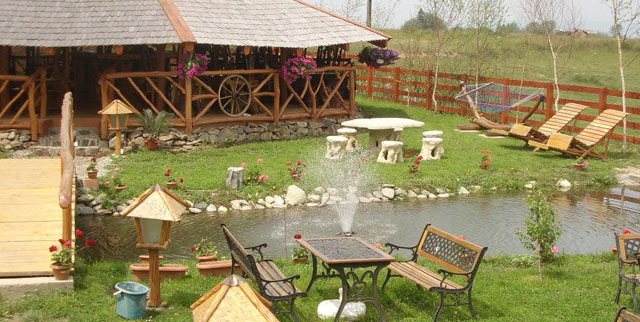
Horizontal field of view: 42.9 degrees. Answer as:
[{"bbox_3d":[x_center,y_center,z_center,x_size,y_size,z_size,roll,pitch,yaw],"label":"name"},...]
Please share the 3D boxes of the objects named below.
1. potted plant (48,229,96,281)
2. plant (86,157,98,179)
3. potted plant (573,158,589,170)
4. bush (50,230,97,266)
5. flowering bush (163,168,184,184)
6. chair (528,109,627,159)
[{"bbox_3d":[-2.900,1.103,9.493,0.500,0.570,0.420,1,8,0],"label":"potted plant"},{"bbox_3d":[-4.186,0.138,14.969,0.220,0.400,0.220,1,8,0],"label":"plant"},{"bbox_3d":[5.128,0.049,16.000,0.290,0.210,0.280,1,8,0],"label":"potted plant"},{"bbox_3d":[-2.894,1.009,9.493,0.500,0.410,0.420,1,8,0],"label":"bush"},{"bbox_3d":[-2.708,0.268,15.037,0.360,0.280,0.320,1,8,0],"label":"flowering bush"},{"bbox_3d":[5.652,-0.567,17.753,1.950,1.000,0.720,-1,8,-20],"label":"chair"}]

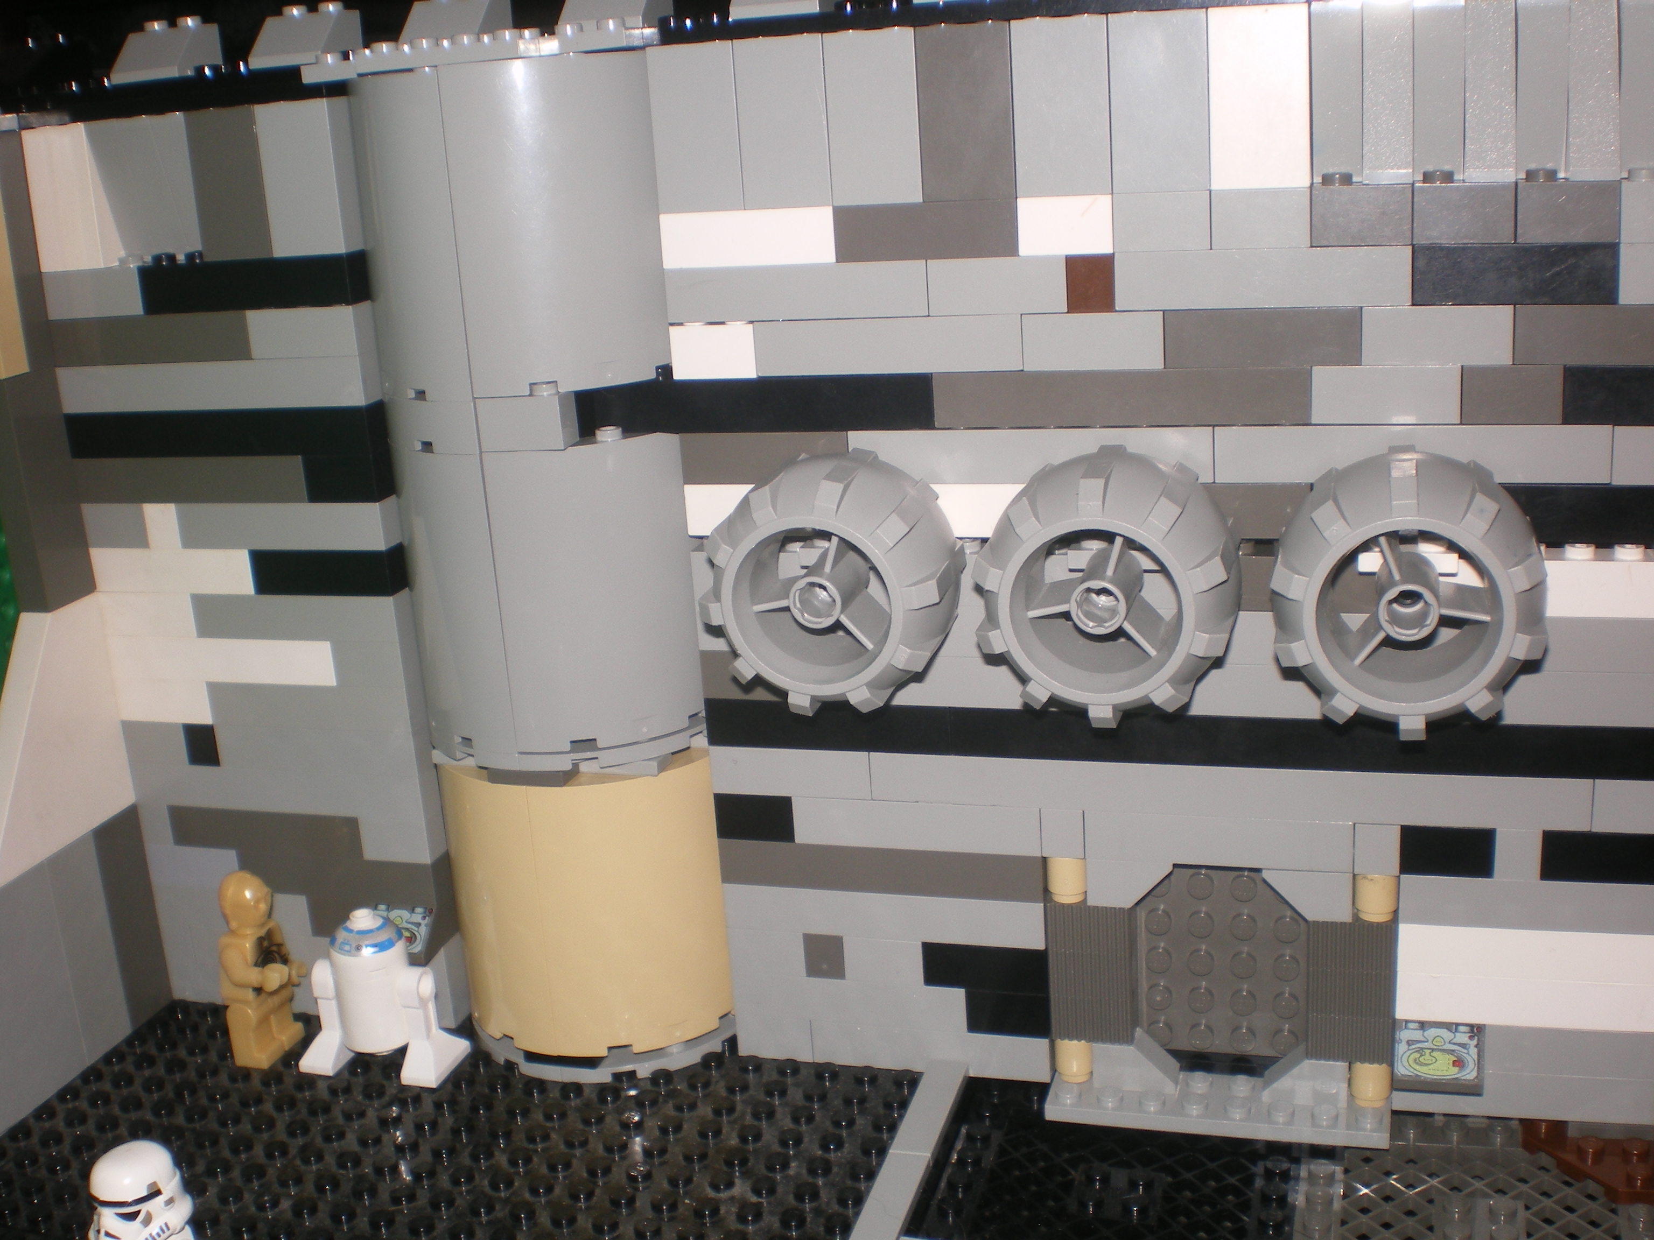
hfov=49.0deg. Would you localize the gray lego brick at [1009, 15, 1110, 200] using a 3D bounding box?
[{"bbox_3d":[0.040,-0.086,0.303,0.016,0.029,0.016,1,18,17],"label":"gray lego brick"}]

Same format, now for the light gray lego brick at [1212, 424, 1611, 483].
[{"bbox_3d":[0.098,-0.029,0.305,0.064,0.010,0.012,1,17,17],"label":"light gray lego brick"}]

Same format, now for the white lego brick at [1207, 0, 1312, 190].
[{"bbox_3d":[0.069,-0.084,0.291,0.016,0.029,0.008,1,17,17],"label":"white lego brick"}]

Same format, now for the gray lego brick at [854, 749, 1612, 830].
[{"bbox_3d":[0.070,0.029,0.325,0.128,0.010,0.008,1,17,17],"label":"gray lego brick"}]

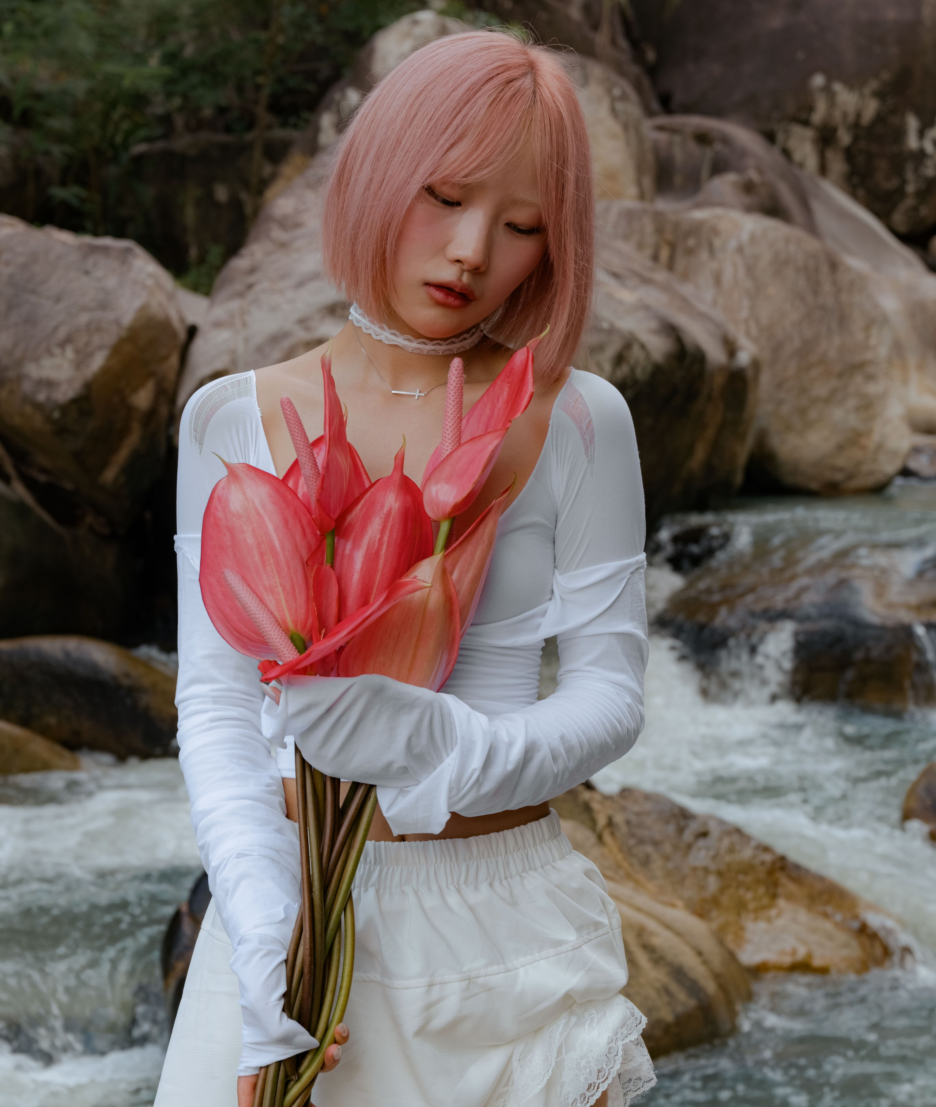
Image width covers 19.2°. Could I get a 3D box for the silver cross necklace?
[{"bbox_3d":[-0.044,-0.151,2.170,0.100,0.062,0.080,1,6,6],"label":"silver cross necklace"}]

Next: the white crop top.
[{"bbox_3d":[-0.045,0.133,2.200,0.375,0.535,0.280,1,6,7],"label":"white crop top"}]

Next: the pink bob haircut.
[{"bbox_3d":[-0.005,-0.278,2.200,0.220,0.265,0.235,10,14,-10],"label":"pink bob haircut"}]

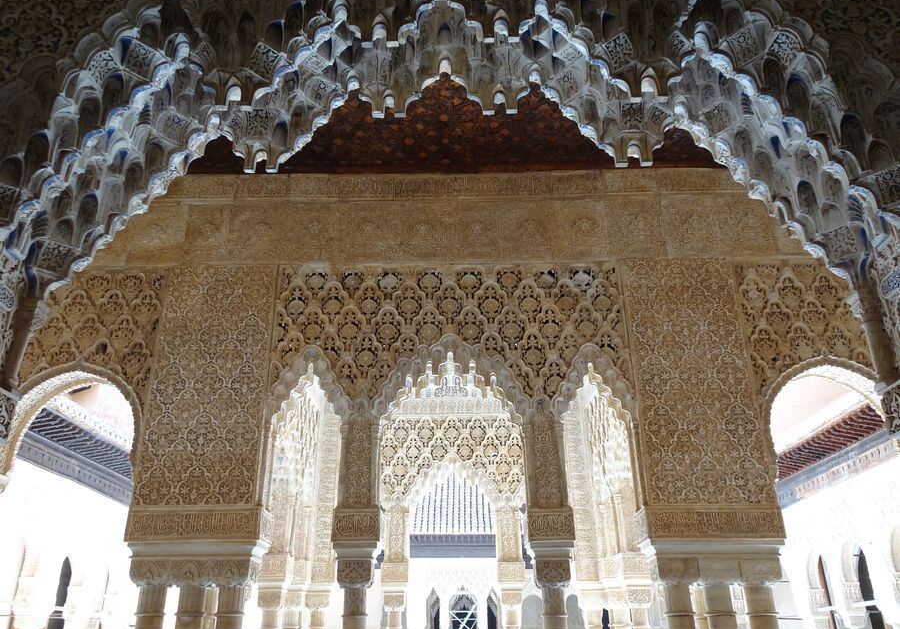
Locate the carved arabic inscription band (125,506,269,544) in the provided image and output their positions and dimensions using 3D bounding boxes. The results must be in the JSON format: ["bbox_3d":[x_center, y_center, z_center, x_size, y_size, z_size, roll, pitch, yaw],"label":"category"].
[{"bbox_3d":[-1.950,1.670,5.498,1.020,0.241,0.350,0,-25,1],"label":"carved arabic inscription band"}]

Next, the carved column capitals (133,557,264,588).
[{"bbox_3d":[-2.037,2.086,5.634,0.940,0.225,0.320,-1,-25,1],"label":"carved column capitals"}]

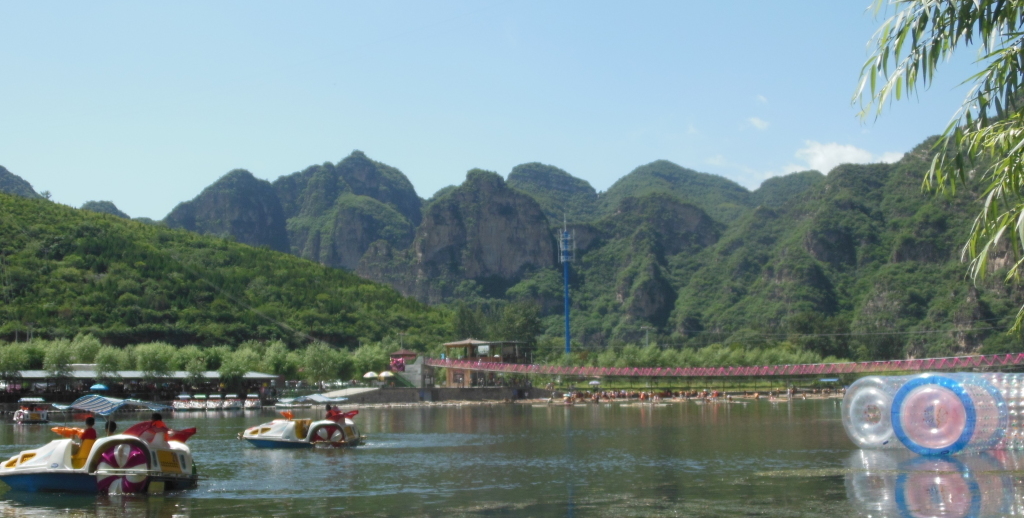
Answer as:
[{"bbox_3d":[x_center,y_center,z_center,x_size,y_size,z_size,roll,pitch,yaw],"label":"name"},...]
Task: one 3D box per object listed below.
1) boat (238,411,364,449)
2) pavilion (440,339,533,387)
[{"bbox_3d":[-7.342,5.978,39.300,3.950,1.320,1.900,-2,-7,6],"label":"boat"},{"bbox_3d":[-4.038,16.547,178.000,12.500,7.500,6.500,-6,-9,38],"label":"pavilion"}]

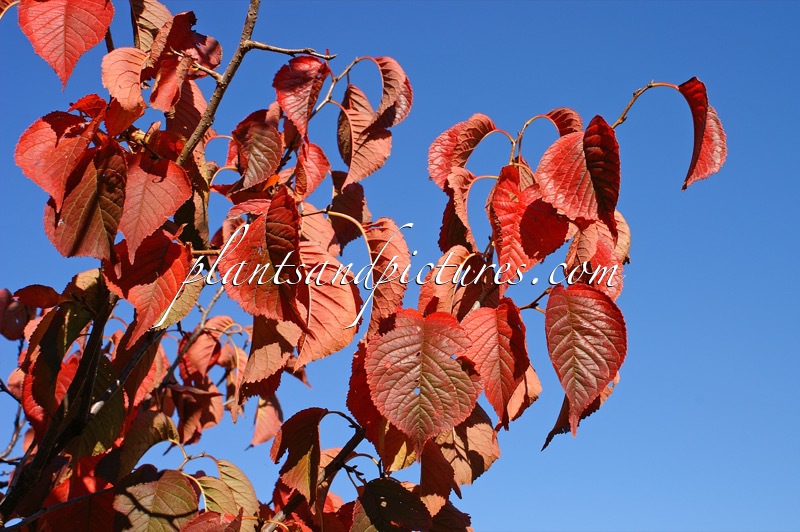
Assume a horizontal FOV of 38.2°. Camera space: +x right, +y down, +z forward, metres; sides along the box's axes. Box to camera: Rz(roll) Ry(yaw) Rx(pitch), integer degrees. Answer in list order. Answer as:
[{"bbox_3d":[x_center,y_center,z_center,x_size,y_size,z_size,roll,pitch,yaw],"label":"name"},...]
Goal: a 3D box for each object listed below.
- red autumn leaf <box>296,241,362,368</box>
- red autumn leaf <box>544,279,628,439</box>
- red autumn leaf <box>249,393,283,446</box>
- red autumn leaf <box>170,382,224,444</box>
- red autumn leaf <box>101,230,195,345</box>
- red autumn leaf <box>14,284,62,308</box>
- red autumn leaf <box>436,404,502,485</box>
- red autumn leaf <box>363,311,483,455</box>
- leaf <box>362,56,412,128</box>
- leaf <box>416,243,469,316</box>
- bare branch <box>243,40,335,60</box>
[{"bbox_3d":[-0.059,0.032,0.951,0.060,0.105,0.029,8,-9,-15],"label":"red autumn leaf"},{"bbox_3d":[0.148,0.074,0.921,0.063,0.117,0.029,2,-11,-8],"label":"red autumn leaf"},{"bbox_3d":[-0.167,0.193,1.450,0.045,0.078,0.025,12,-15,-11],"label":"red autumn leaf"},{"bbox_3d":[-0.223,0.162,1.270,0.058,0.070,0.038,0,-12,0],"label":"red autumn leaf"},{"bbox_3d":[-0.211,0.019,0.970,0.071,0.100,0.034,11,-11,-1],"label":"red autumn leaf"},{"bbox_3d":[-0.408,0.035,1.300,0.052,0.027,0.035,-7,-21,17],"label":"red autumn leaf"},{"bbox_3d":[0.060,0.161,1.050,0.066,0.085,0.030,0,-15,11],"label":"red autumn leaf"},{"bbox_3d":[0.016,0.084,0.850,0.086,0.108,0.030,1,-16,0],"label":"red autumn leaf"},{"bbox_3d":[-0.010,-0.135,0.900,0.038,0.061,0.048,6,-13,-27],"label":"leaf"},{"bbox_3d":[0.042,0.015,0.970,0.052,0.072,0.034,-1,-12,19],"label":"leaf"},{"bbox_3d":[-0.086,-0.168,0.900,0.075,0.012,0.012,7,-12,2],"label":"bare branch"}]

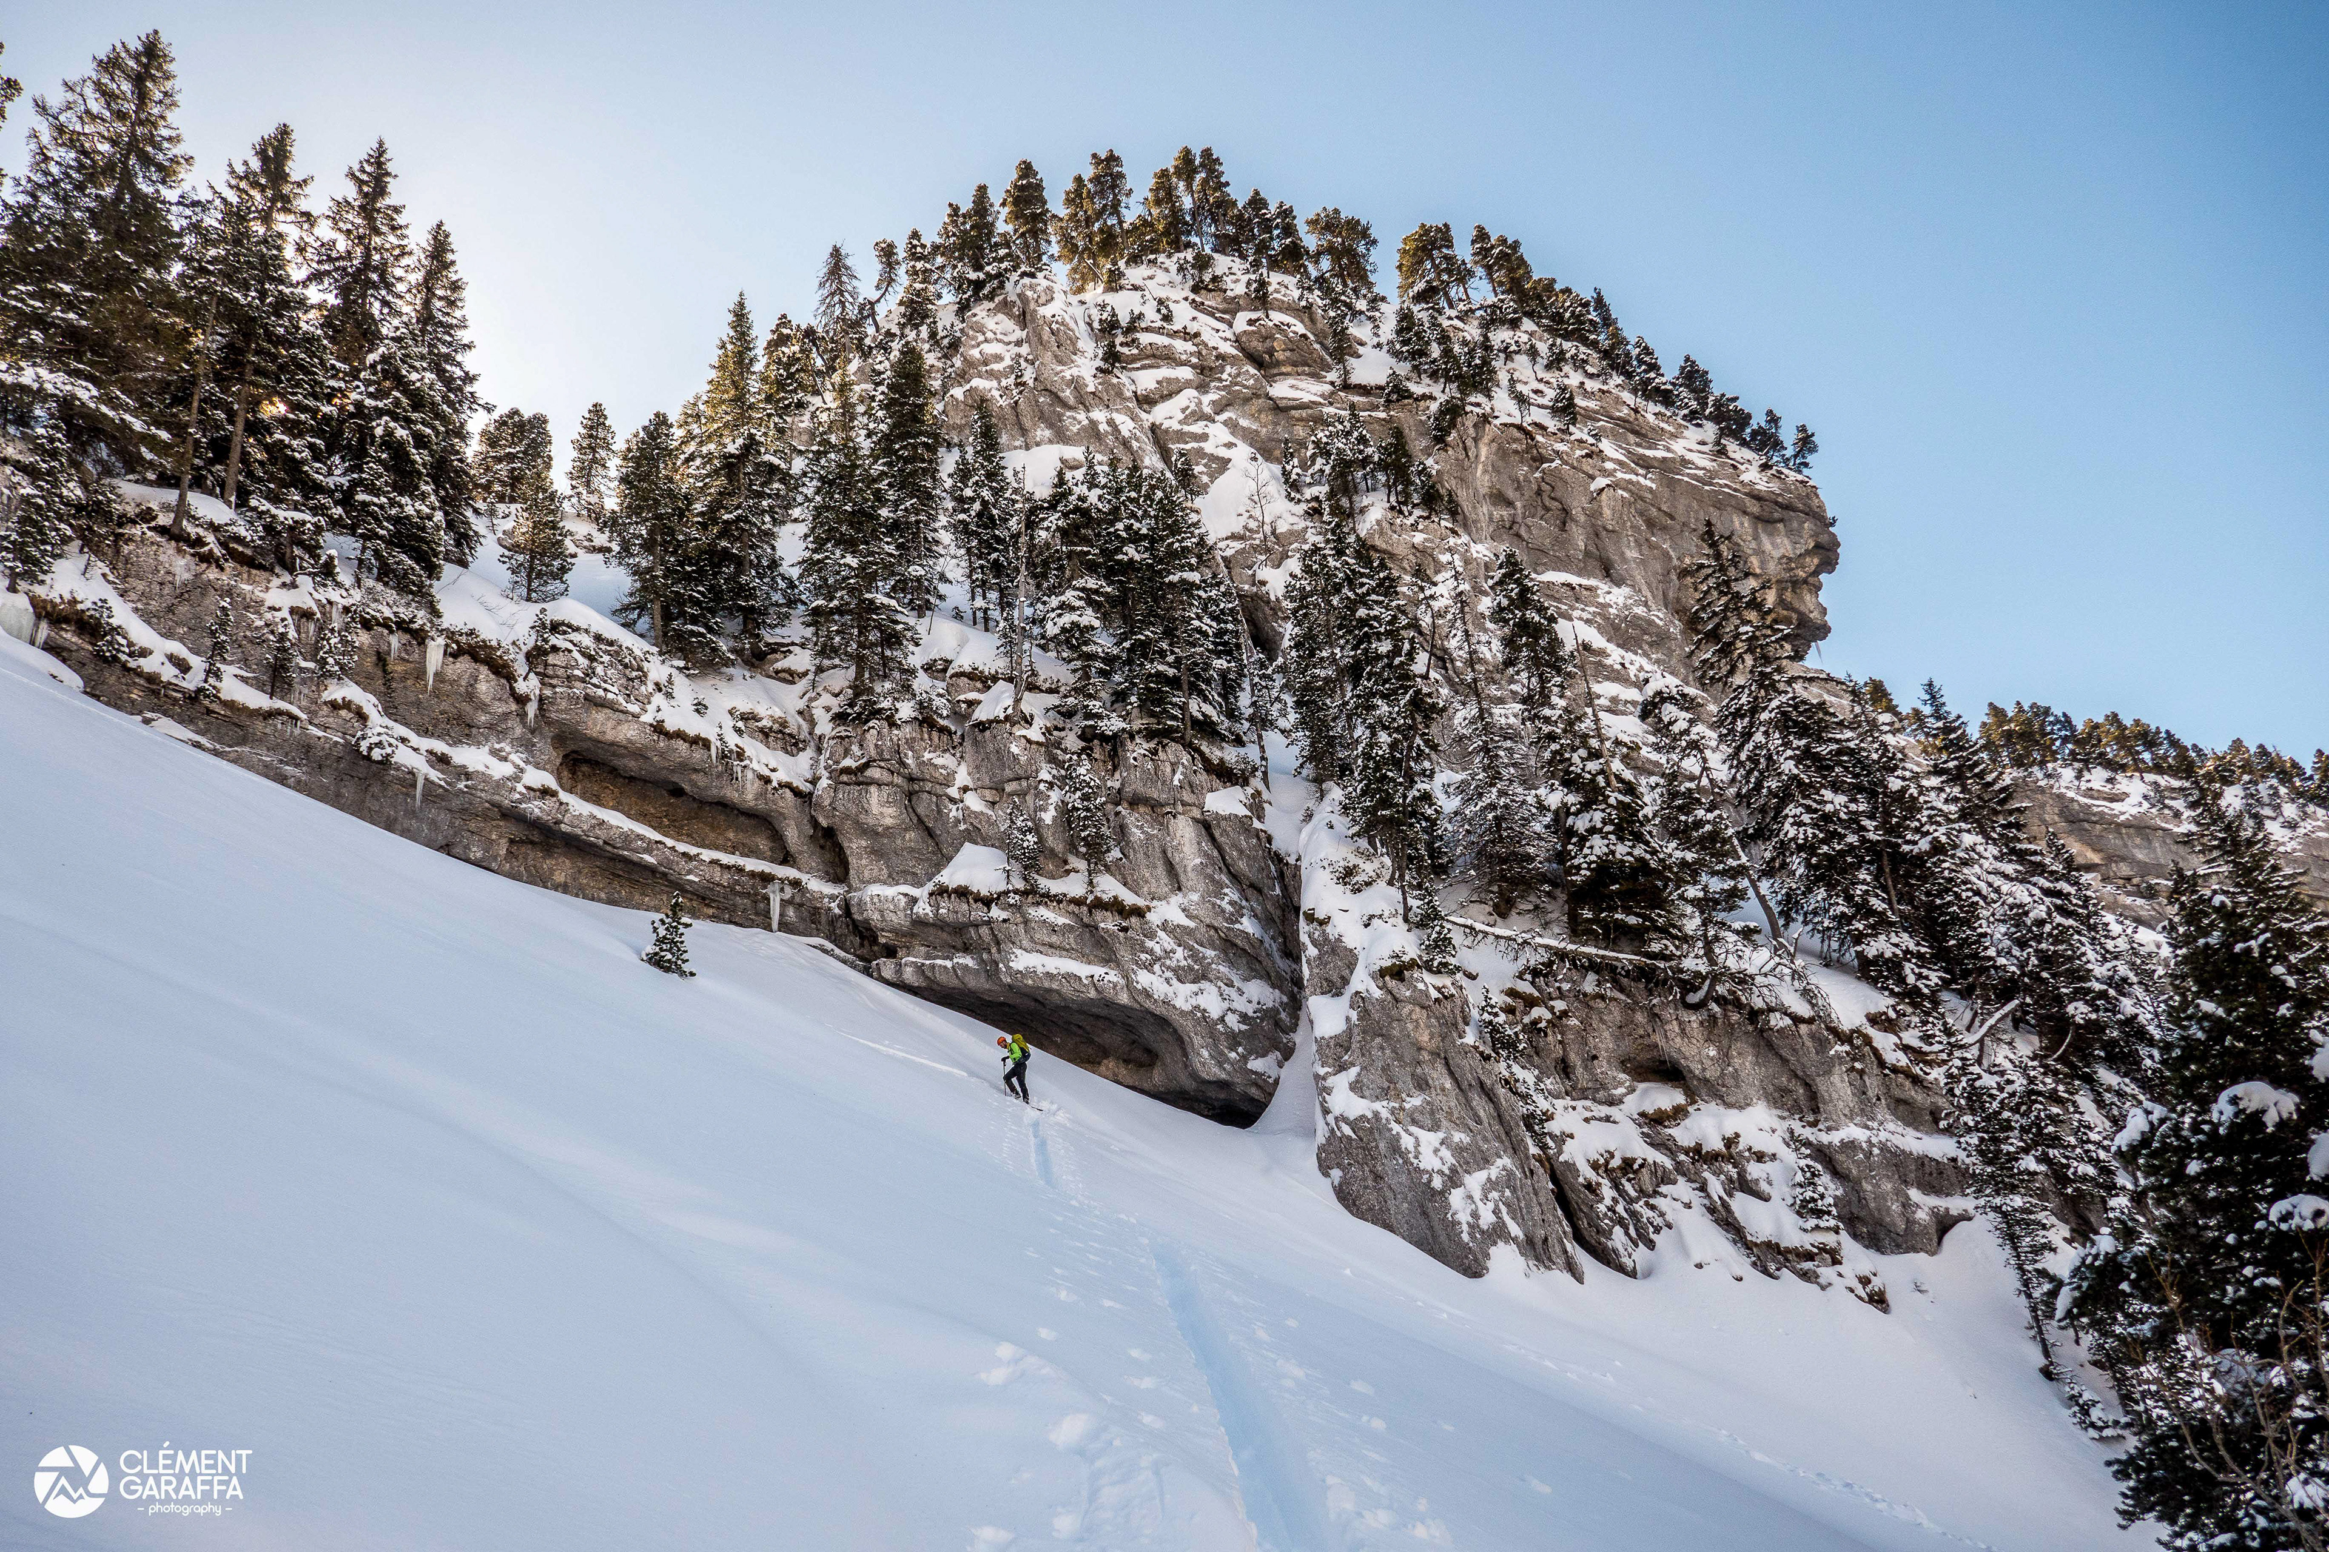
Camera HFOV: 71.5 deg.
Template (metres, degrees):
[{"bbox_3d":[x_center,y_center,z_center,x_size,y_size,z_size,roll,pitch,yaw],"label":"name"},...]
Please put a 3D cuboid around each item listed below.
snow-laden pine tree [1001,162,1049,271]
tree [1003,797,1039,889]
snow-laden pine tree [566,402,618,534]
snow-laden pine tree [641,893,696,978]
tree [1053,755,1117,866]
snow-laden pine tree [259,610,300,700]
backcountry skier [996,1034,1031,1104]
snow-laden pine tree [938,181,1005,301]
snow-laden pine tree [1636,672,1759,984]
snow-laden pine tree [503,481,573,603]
[{"bbox_3d":[-9.960,-40.786,117.000,3.538,8.095,3.538,0,-12,0],"label":"snow-laden pine tree"},{"bbox_3d":[-5.104,2.490,58.000,1.300,3.326,1.300,0,-12,0],"label":"tree"},{"bbox_3d":[-28.250,-15.351,80.000,2.350,6.792,2.350,0,-12,0],"label":"snow-laden pine tree"},{"bbox_3d":[-13.442,4.343,44.000,1.419,2.246,1.419,0,-12,0],"label":"snow-laden pine tree"},{"bbox_3d":[-2.817,1.146,58.500,2.293,4.060,2.293,0,-12,0],"label":"tree"},{"bbox_3d":[-28.922,-3.996,53.000,1.118,2.965,1.118,0,-12,0],"label":"snow-laden pine tree"},{"bbox_3d":[-3.689,7.158,39.500,0.850,1.680,0.650,0,-12,0],"label":"backcountry skier"},{"bbox_3d":[-13.591,-37.802,114.000,4.846,8.666,4.846,0,-12,0],"label":"snow-laden pine tree"},{"bbox_3d":[19.802,1.824,61.000,4.393,11.796,4.393,0,-12,0],"label":"snow-laden pine tree"},{"bbox_3d":[-24.291,-9.187,63.000,2.519,4.804,2.519,0,-12,0],"label":"snow-laden pine tree"}]

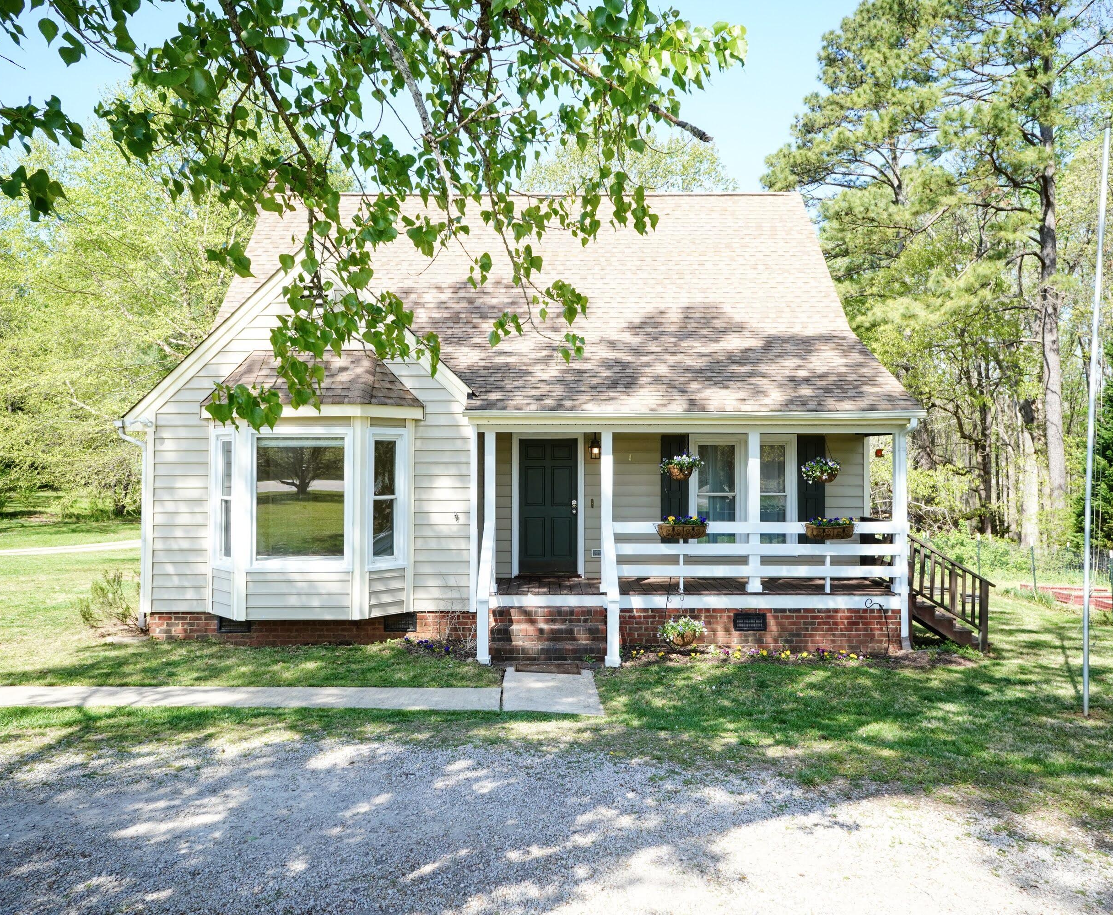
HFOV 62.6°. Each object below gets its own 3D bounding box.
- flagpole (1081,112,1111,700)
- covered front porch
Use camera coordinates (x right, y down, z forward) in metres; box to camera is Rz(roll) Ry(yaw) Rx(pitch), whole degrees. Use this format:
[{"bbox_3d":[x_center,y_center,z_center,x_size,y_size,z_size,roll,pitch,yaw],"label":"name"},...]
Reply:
[{"bbox_3d":[5.233,-0.402,8.855,0.060,5.810,0.060,3,-1,0],"label":"flagpole"},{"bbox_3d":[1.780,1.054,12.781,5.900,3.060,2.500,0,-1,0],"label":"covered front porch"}]

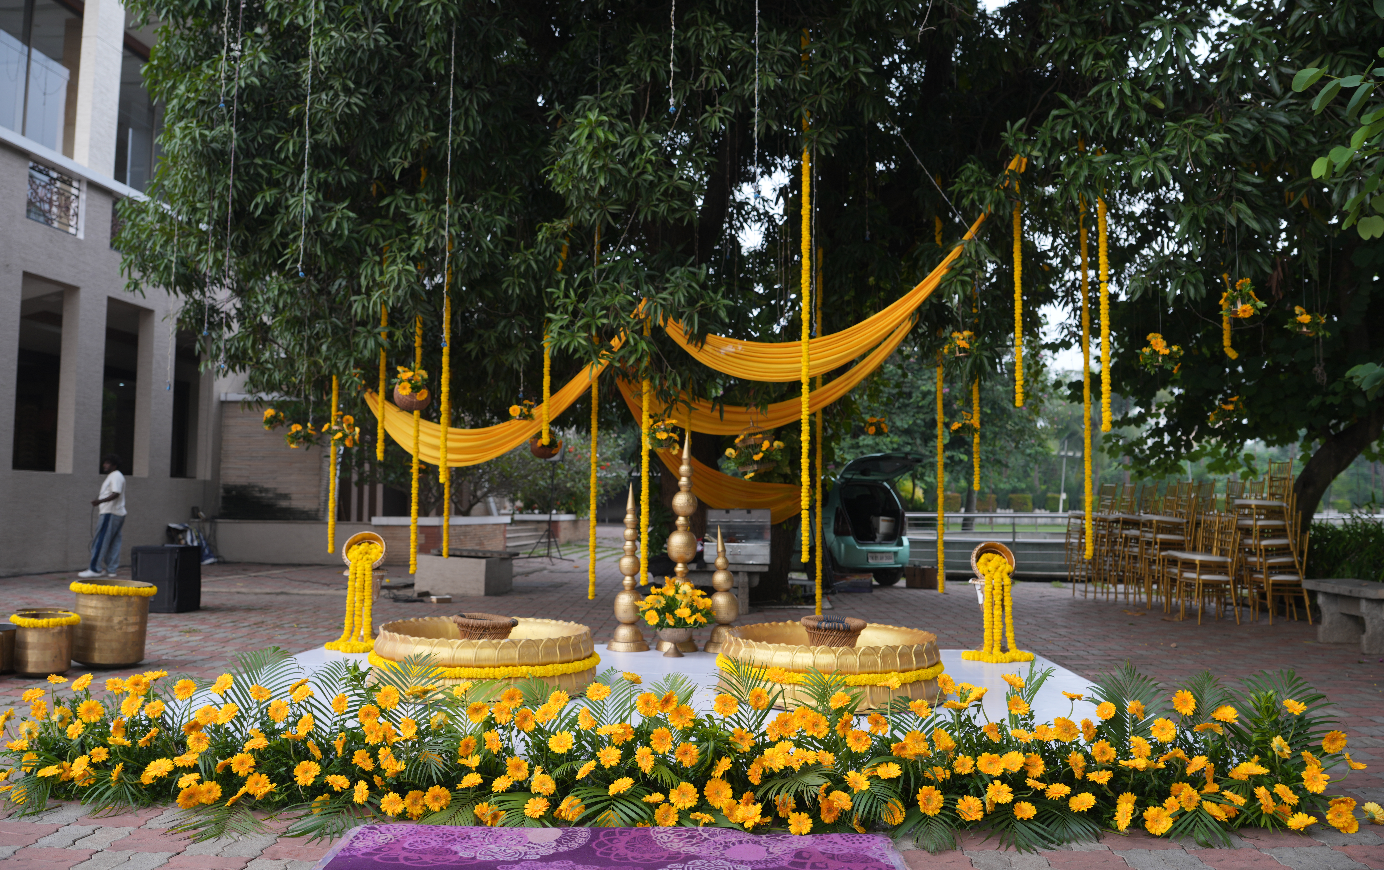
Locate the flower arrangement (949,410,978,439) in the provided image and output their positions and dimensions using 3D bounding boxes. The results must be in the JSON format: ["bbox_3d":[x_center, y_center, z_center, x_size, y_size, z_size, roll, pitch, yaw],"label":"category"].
[{"bbox_3d":[2.572,-0.102,10.200,0.280,0.270,0.270,0,-3,0],"label":"flower arrangement"}]

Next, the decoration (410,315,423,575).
[{"bbox_3d":[-1.942,0.060,7.550,0.052,1.820,0.052,0,-4,0],"label":"decoration"}]

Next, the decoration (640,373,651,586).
[{"bbox_3d":[-0.370,0.367,8.500,0.068,1.660,0.068,0,-3,0],"label":"decoration"}]

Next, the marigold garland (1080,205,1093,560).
[{"bbox_3d":[2.693,-0.365,7.350,0.055,2.410,0.055,0,-4,0],"label":"marigold garland"}]

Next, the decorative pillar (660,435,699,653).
[{"bbox_3d":[-0.075,0.782,7.948,0.314,1.597,0.314,2,-3,0],"label":"decorative pillar"}]

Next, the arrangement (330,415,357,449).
[{"bbox_3d":[-2.659,-0.029,8.221,0.260,0.270,0.240,1,-4,0],"label":"arrangement"}]

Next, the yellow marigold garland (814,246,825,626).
[{"bbox_3d":[1.184,-0.005,10.000,0.060,3.413,0.060,0,-3,0],"label":"yellow marigold garland"}]

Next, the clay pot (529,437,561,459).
[{"bbox_3d":[-1.252,0.111,9.200,0.260,0.190,0.260,0,-4,0],"label":"clay pot"}]

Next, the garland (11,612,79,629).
[{"bbox_3d":[-4.143,1.188,6.898,0.437,0.060,0.437,0,-3,0],"label":"garland"}]

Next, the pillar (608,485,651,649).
[{"bbox_3d":[-0.458,0.965,7.926,0.313,1.221,0.313,0,-3,0],"label":"pillar"}]

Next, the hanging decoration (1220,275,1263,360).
[{"bbox_3d":[3.499,-0.743,6.850,0.255,0.530,0.250,0,-4,0],"label":"hanging decoration"}]

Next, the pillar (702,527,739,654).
[{"bbox_3d":[0.223,1.014,7.117,0.270,0.820,0.270,1,-4,0],"label":"pillar"}]

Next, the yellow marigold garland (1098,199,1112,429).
[{"bbox_3d":[2.517,-0.742,6.570,0.060,1.430,0.060,1,-4,0],"label":"yellow marigold garland"}]

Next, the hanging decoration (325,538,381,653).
[{"bbox_3d":[-2.218,1.045,7.063,0.380,0.760,0.380,1,-4,0],"label":"hanging decoration"}]

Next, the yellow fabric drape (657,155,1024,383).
[{"bbox_3d":[1.013,-1.147,7.399,2.500,1.550,0.550,1,-4,0],"label":"yellow fabric drape"}]

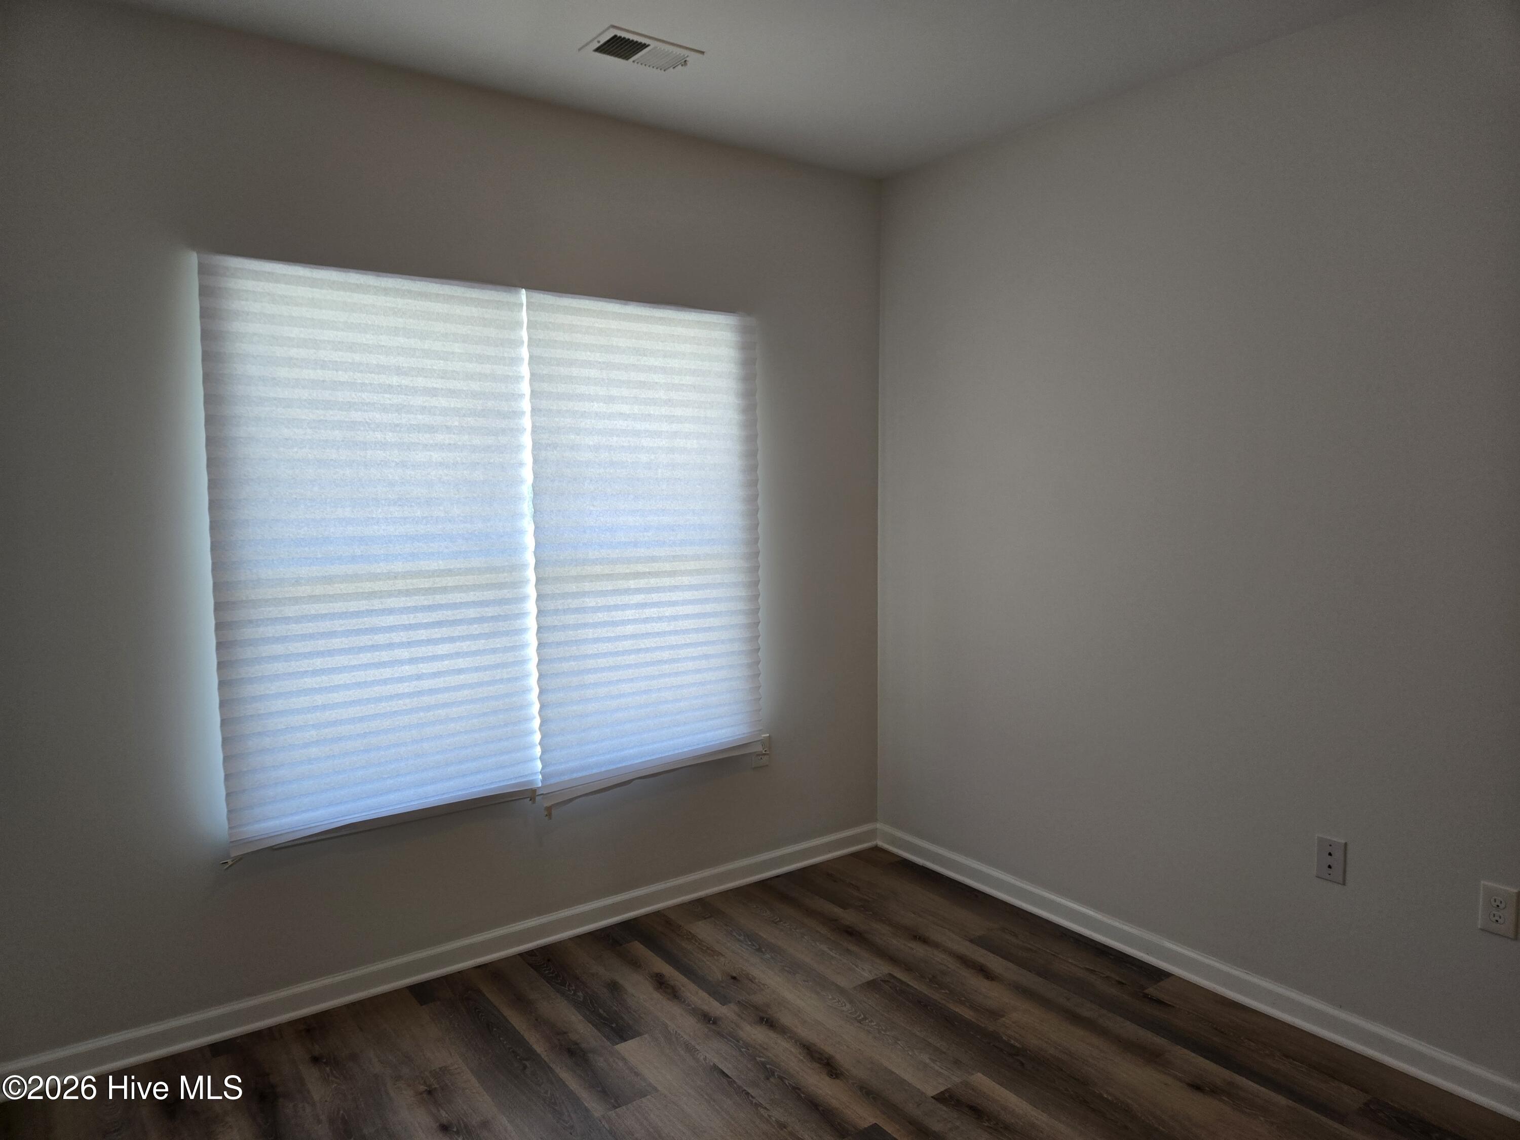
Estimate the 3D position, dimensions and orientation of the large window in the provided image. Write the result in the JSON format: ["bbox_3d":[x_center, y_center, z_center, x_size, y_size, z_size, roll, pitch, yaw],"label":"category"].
[{"bbox_3d":[-0.749,-0.082,3.250,1.798,1.599,0.080,-4,6,-36],"label":"large window"}]

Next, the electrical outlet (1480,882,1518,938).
[{"bbox_3d":[1.775,0.818,2.427,0.009,0.115,0.071,-4,6,-36],"label":"electrical outlet"}]

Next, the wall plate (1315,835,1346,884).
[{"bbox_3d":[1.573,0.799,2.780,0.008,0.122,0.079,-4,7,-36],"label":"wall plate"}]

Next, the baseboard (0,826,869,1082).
[{"bbox_3d":[-0.727,1.204,3.356,3.030,0.100,0.020,-4,6,-36],"label":"baseboard"}]

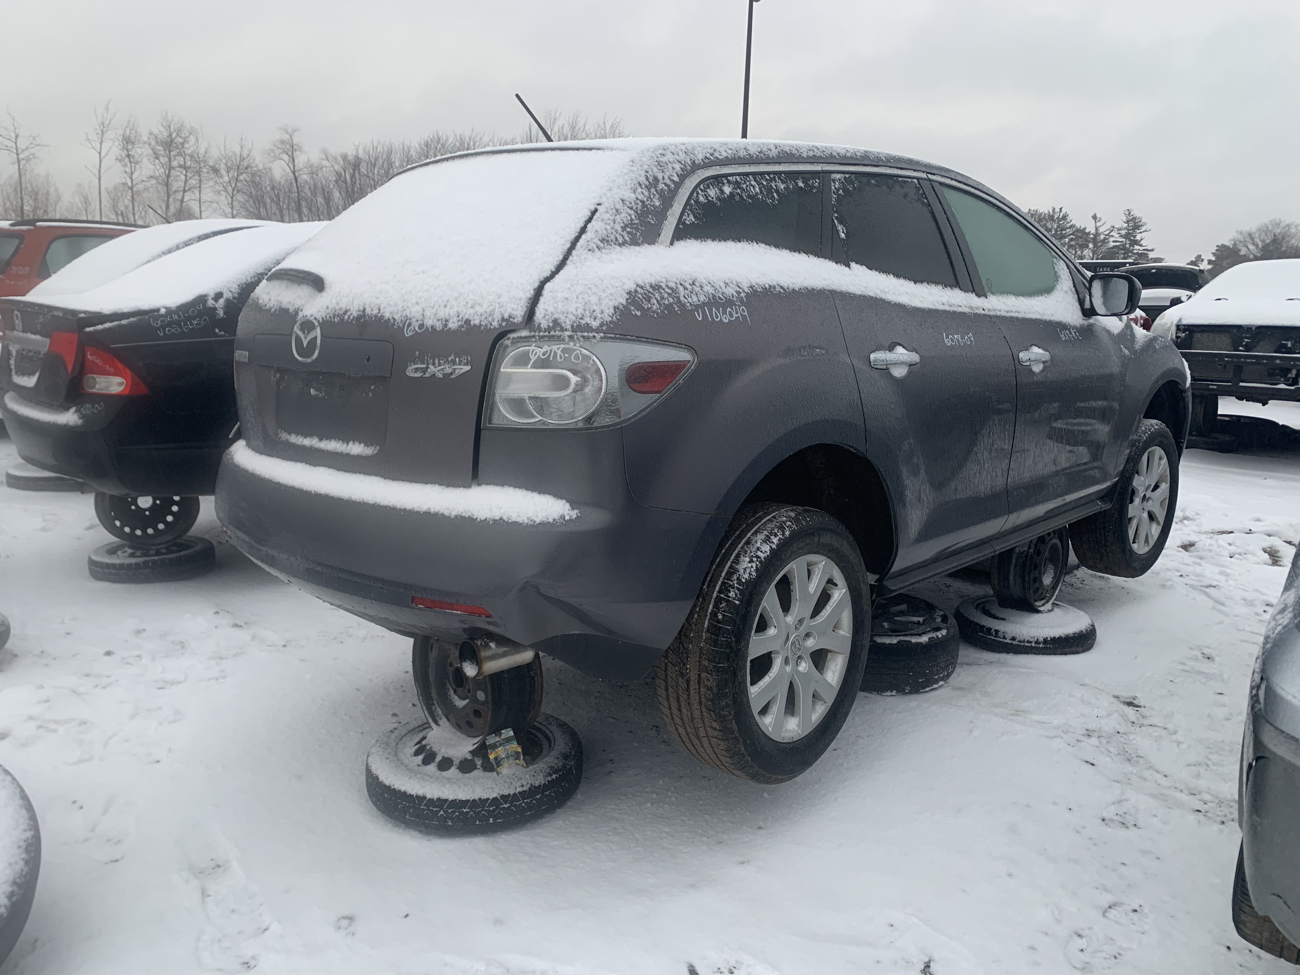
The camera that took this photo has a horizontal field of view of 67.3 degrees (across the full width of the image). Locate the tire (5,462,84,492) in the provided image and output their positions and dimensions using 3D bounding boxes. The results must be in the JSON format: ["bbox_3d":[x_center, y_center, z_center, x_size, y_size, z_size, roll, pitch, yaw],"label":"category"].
[{"bbox_3d":[-5.100,-0.082,8.300,0.625,0.180,0.625,9,11,43],"label":"tire"}]

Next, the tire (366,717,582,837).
[{"bbox_3d":[-0.517,0.825,2.915,0.630,0.150,0.630,0,11,-6],"label":"tire"}]

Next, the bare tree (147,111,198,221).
[{"bbox_3d":[-28.016,-14.850,58.006,3.300,14.379,3.300,-2,9,-25],"label":"bare tree"}]

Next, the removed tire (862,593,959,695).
[{"bbox_3d":[0.870,0.594,3.850,0.660,0.230,0.660,4,12,11],"label":"removed tire"}]

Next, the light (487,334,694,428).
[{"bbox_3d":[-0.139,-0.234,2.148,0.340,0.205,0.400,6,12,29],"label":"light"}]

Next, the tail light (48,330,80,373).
[{"bbox_3d":[-2.763,-0.639,4.592,0.160,0.190,0.075,5,9,25],"label":"tail light"}]

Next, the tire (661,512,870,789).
[{"bbox_3d":[0.333,0.412,2.635,0.238,0.737,0.737,10,14,43],"label":"tire"}]

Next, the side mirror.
[{"bbox_3d":[1.762,-0.728,3.705,0.190,0.170,0.125,10,14,43],"label":"side mirror"}]

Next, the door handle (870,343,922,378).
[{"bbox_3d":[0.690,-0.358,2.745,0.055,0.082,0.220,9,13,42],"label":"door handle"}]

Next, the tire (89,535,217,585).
[{"bbox_3d":[-2.760,0.400,5.430,0.625,0.180,0.625,9,11,43],"label":"tire"}]

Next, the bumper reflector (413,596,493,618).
[{"bbox_3d":[-0.437,0.263,2.149,0.190,0.030,0.040,4,11,22],"label":"bumper reflector"}]

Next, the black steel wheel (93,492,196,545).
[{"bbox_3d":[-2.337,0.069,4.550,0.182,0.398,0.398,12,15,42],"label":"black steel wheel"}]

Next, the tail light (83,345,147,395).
[{"bbox_3d":[-2.498,-0.550,4.536,0.280,0.215,0.210,6,9,31],"label":"tail light"}]

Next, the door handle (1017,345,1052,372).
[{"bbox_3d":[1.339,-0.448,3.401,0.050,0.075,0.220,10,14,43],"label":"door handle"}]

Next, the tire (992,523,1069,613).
[{"bbox_3d":[1.763,0.345,4.530,0.180,0.450,0.450,9,11,42],"label":"tire"}]

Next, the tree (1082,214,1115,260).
[{"bbox_3d":[34.285,-14.886,75.879,3.000,12.560,3.000,5,9,23],"label":"tree"}]

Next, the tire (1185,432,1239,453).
[{"bbox_3d":[5.762,-0.447,10.100,0.620,0.160,0.620,8,13,30],"label":"tire"}]

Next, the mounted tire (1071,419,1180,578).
[{"bbox_3d":[2.225,0.047,4.545,0.735,0.735,0.240,-7,12,-44],"label":"mounted tire"}]

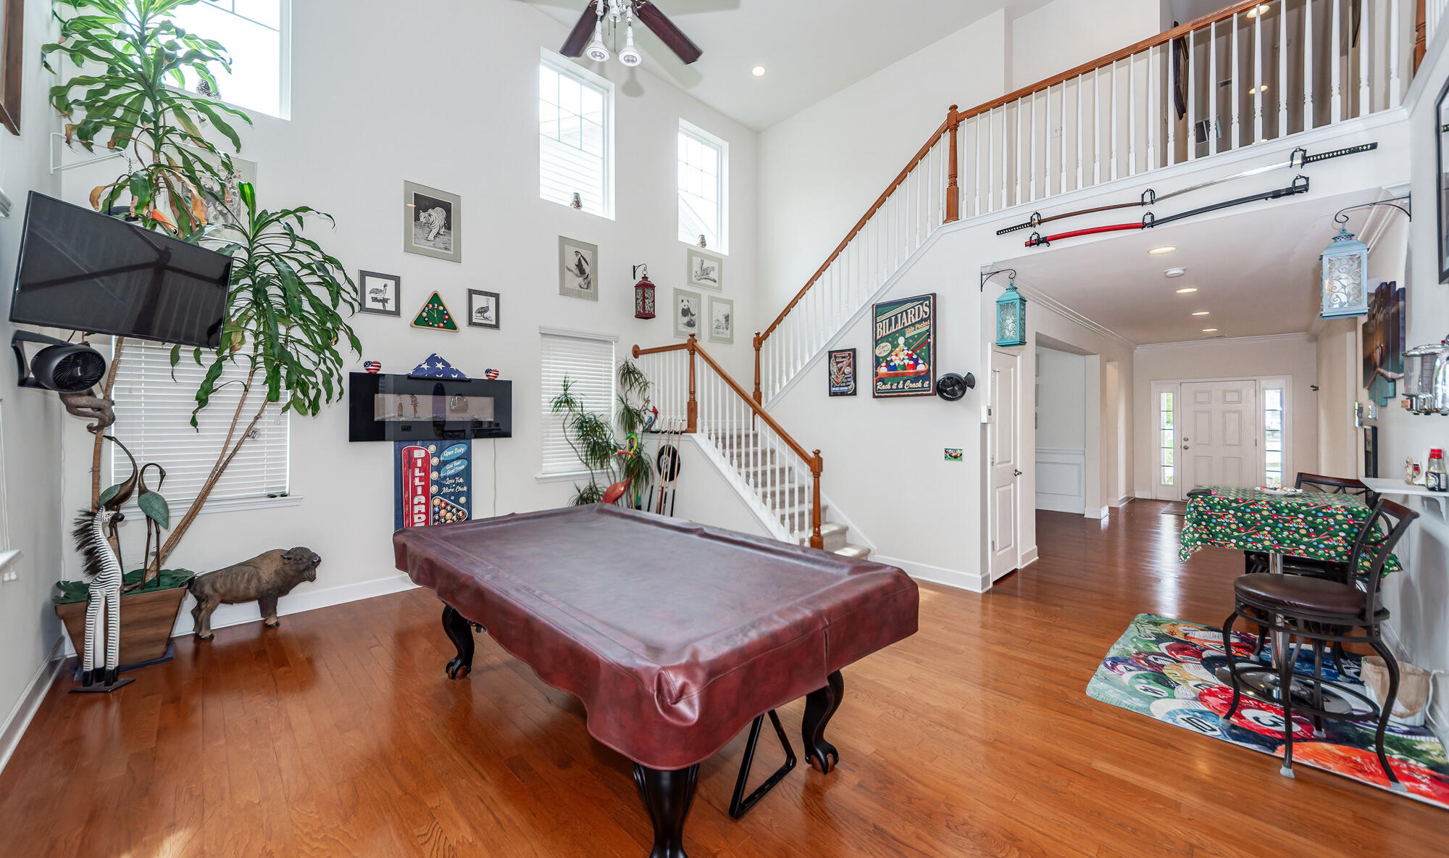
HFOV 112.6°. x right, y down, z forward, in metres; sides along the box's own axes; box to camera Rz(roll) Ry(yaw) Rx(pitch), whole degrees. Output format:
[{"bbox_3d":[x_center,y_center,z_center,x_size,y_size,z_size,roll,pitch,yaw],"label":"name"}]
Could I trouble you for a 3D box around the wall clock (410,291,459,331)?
[{"bbox_3d":[-2.529,-1.046,4.241,0.377,0.337,0.045,-1,1,-44],"label":"wall clock"}]

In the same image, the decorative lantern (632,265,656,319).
[{"bbox_3d":[-0.951,-1.583,5.562,0.170,0.660,0.310,-1,1,-44],"label":"decorative lantern"}]

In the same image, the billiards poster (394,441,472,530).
[{"bbox_3d":[-2.540,0.549,4.253,0.612,0.900,0.025,-1,1,-44],"label":"billiards poster"}]

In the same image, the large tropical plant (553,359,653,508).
[{"bbox_3d":[-1.214,0.323,4.898,0.950,2.075,0.750,-1,1,-44],"label":"large tropical plant"}]

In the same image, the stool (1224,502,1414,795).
[{"bbox_3d":[2.443,0.828,2.022,0.500,1.081,0.510,-1,1,-44],"label":"stool"}]

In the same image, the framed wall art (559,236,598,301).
[{"bbox_3d":[-1.552,-1.711,5.184,0.457,0.628,0.025,-1,1,-44],"label":"framed wall art"}]

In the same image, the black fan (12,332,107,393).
[{"bbox_3d":[-3.286,-0.331,2.391,0.225,0.270,0.225,0,1,-4],"label":"black fan"}]

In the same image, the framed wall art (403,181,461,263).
[{"bbox_3d":[-2.545,-1.806,4.235,0.445,0.610,0.025,-1,1,-44],"label":"framed wall art"}]

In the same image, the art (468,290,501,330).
[{"bbox_3d":[-2.247,-1.116,4.524,0.289,0.348,0.025,-1,1,-44],"label":"art"}]

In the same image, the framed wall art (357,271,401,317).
[{"bbox_3d":[-2.825,-1.111,3.971,0.290,0.345,0.025,-1,1,-44],"label":"framed wall art"}]

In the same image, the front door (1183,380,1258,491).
[{"bbox_3d":[8.290,0.225,8.120,0.050,2.046,0.910,-1,1,-44],"label":"front door"}]

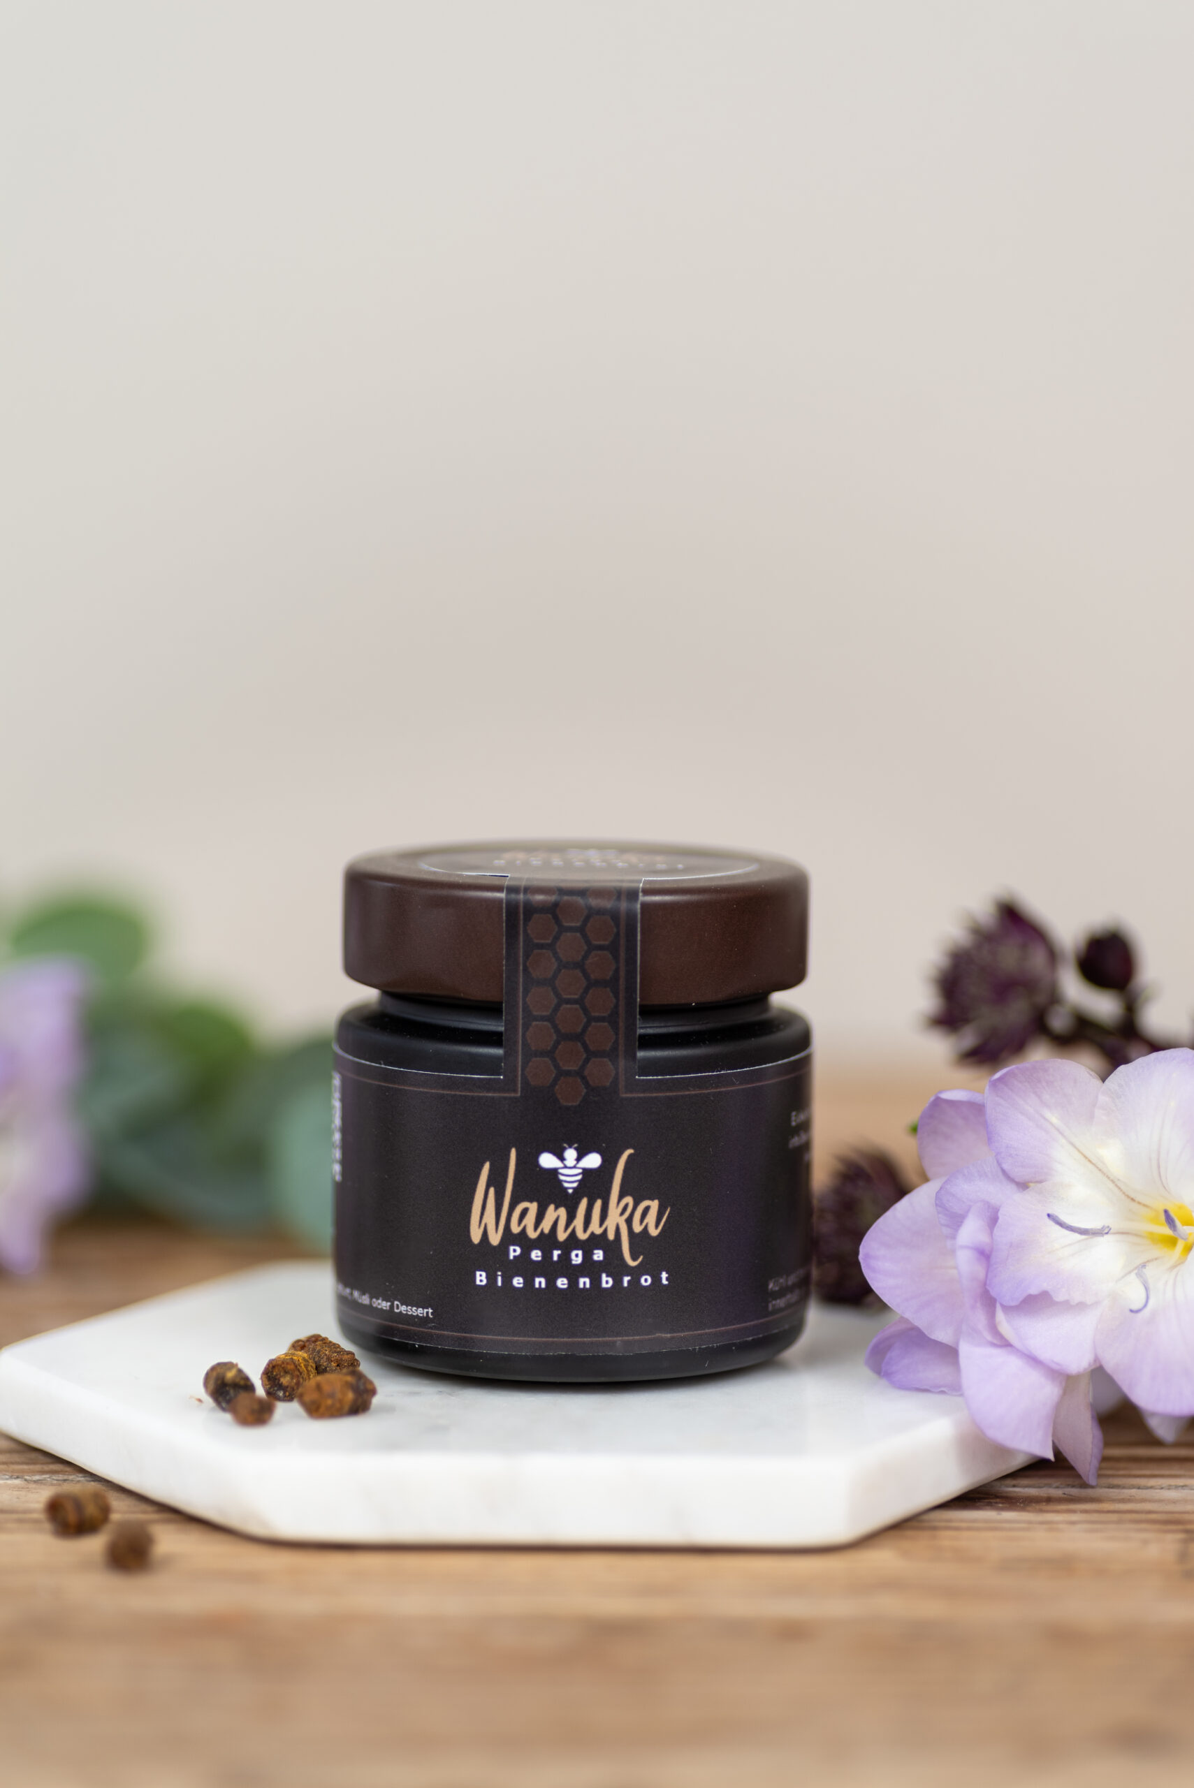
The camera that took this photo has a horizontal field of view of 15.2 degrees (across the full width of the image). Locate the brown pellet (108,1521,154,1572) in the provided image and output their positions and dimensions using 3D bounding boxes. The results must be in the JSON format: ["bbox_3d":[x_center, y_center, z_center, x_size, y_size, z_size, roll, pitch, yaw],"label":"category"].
[{"bbox_3d":[-0.056,0.079,0.540,0.006,0.006,0.006,0,6,0],"label":"brown pellet"}]

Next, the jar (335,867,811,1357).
[{"bbox_3d":[-0.003,0.028,0.616,0.066,0.066,0.066,0,6,0],"label":"jar"}]

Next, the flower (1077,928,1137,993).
[{"bbox_3d":[0.075,0.010,0.658,0.009,0.009,0.009,0,6,0],"label":"flower"}]

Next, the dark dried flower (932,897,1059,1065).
[{"bbox_3d":[0.059,0.013,0.658,0.017,0.024,0.017,5,8,37],"label":"dark dried flower"}]

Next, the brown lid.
[{"bbox_3d":[-0.003,0.003,0.613,0.064,0.015,0.064,0,6,0],"label":"brown lid"}]

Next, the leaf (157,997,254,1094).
[{"bbox_3d":[-0.065,0.026,0.740,0.017,0.016,0.011,0,6,0],"label":"leaf"}]

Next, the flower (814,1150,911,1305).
[{"bbox_3d":[0.038,0.048,0.646,0.018,0.023,0.018,3,7,24],"label":"flower"}]

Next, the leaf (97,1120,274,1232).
[{"bbox_3d":[-0.069,0.047,0.753,0.029,0.019,0.016,0,6,0],"label":"leaf"}]

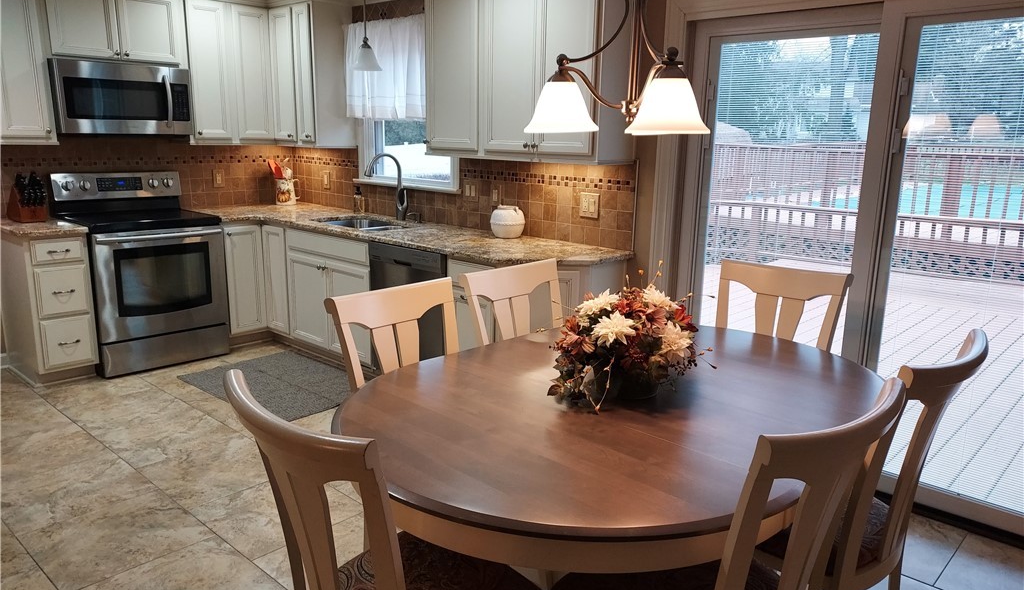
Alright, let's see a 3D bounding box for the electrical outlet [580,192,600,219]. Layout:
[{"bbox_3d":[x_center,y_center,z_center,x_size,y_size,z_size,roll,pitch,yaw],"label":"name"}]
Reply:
[{"bbox_3d":[0.413,-0.474,3.791,0.118,0.124,0.012,12,17,40],"label":"electrical outlet"}]

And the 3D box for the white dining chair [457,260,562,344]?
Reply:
[{"bbox_3d":[0.172,0.422,2.651,0.570,1.000,0.525,12,17,40],"label":"white dining chair"}]

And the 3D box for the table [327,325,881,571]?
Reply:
[{"bbox_3d":[0.353,0.650,2.204,1.800,0.762,1.230,-10,17,-41],"label":"table"}]

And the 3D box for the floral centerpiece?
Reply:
[{"bbox_3d":[0.333,0.131,2.066,0.440,0.310,0.400,2,13,0],"label":"floral centerpiece"}]

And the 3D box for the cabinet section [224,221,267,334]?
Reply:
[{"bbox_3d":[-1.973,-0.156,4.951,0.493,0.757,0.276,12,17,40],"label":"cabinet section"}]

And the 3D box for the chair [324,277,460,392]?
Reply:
[{"bbox_3d":[-0.197,0.511,2.188,0.553,1.005,0.492,13,17,42],"label":"chair"}]

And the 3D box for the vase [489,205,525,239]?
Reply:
[{"bbox_3d":[-0.031,-0.409,3.987,0.194,0.176,0.194,1,13,0],"label":"vase"}]

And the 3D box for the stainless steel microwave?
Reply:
[{"bbox_3d":[-2.457,-1.212,4.420,0.400,0.413,0.755,12,17,40],"label":"stainless steel microwave"}]

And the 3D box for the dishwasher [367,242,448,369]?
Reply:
[{"bbox_3d":[-0.389,0.119,4.205,0.610,0.855,0.635,12,17,40],"label":"dishwasher"}]

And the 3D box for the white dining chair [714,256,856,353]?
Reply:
[{"bbox_3d":[0.919,0.421,2.701,0.492,1.005,0.553,10,15,32],"label":"white dining chair"}]

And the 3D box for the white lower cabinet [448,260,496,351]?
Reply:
[{"bbox_3d":[-0.016,0.183,3.889,0.355,0.850,0.628,12,17,40],"label":"white lower cabinet"}]

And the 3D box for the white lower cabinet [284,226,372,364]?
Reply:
[{"bbox_3d":[-0.956,-0.029,4.689,0.892,0.840,0.628,12,17,40],"label":"white lower cabinet"}]

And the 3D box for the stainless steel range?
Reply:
[{"bbox_3d":[-2.363,-0.170,4.553,0.695,1.178,0.762,12,17,40],"label":"stainless steel range"}]

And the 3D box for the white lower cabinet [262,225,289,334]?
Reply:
[{"bbox_3d":[-1.388,-0.150,5.001,0.280,0.766,0.638,13,17,40],"label":"white lower cabinet"}]

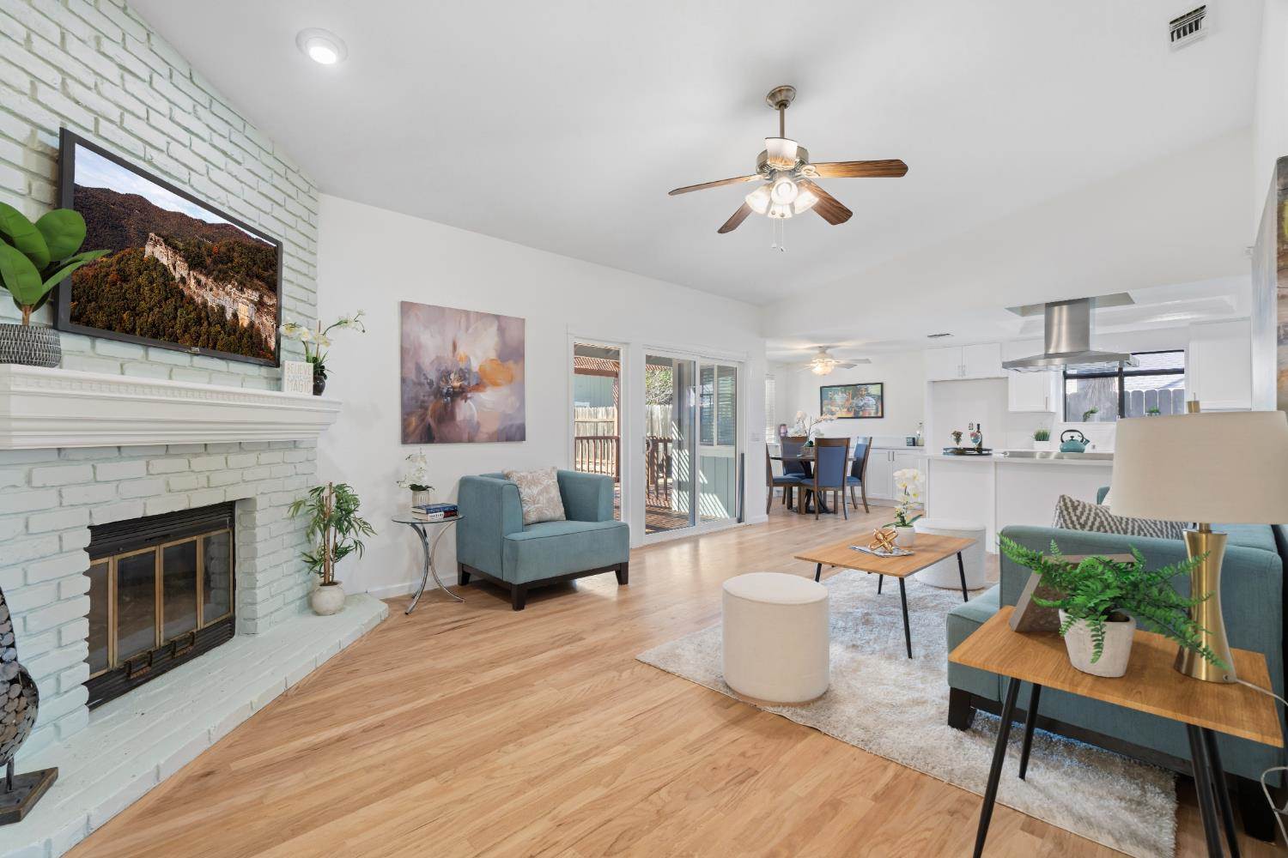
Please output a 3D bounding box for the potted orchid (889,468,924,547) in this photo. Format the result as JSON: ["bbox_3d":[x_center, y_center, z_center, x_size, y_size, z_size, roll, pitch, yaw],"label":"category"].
[{"bbox_3d":[1.651,0.491,3.620,0.220,0.480,0.200,0,0,25],"label":"potted orchid"}]

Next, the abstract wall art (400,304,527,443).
[{"bbox_3d":[-1.362,-0.402,4.418,1.020,1.020,0.040,0,0,-44],"label":"abstract wall art"}]

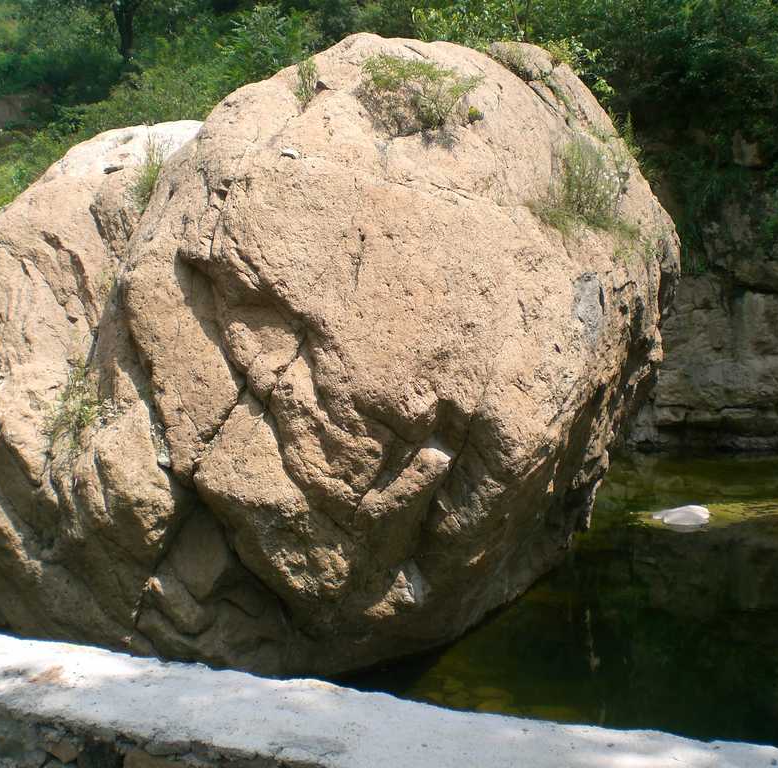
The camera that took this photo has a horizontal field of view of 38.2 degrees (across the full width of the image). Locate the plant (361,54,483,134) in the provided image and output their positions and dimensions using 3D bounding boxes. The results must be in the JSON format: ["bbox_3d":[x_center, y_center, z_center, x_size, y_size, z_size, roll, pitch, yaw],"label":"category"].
[{"bbox_3d":[0.256,-2.215,8.600,0.920,0.560,0.600,0,3,0],"label":"plant"}]

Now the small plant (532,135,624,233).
[{"bbox_3d":[1.409,-1.498,8.400,0.680,0.700,0.500,0,3,0],"label":"small plant"}]

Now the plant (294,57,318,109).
[{"bbox_3d":[-0.661,-2.387,8.900,0.190,0.400,0.200,0,3,0],"label":"plant"}]

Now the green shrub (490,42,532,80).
[{"bbox_3d":[1.027,-2.726,9.500,0.360,0.310,0.320,0,3,0],"label":"green shrub"}]

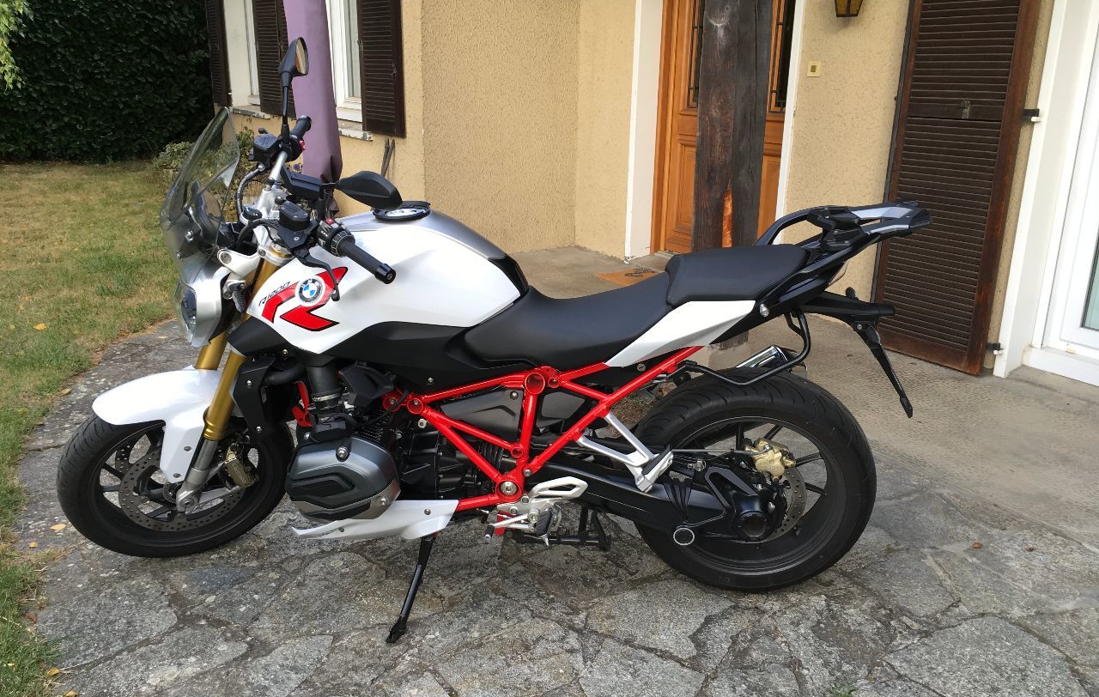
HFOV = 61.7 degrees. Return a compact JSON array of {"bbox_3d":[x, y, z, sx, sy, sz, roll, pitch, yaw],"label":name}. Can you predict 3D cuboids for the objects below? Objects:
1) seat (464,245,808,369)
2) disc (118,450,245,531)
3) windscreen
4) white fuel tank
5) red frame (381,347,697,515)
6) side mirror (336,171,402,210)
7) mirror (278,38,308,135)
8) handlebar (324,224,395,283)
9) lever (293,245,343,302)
[{"bbox_3d":[0.195,-0.123,2.175,0.765,0.250,0.310,1,24,5],"label":"seat"},{"bbox_3d":[-0.966,0.372,2.445,0.320,0.320,0.015,-15,43,-20],"label":"disc"},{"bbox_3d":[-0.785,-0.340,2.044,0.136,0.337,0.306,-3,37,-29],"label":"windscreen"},{"bbox_3d":[-0.366,-0.194,2.202,0.630,0.300,0.420,1,24,5],"label":"white fuel tank"},{"bbox_3d":[0.012,0.144,2.315,0.785,0.455,0.300,1,24,5],"label":"red frame"},{"bbox_3d":[-0.352,-0.313,1.822,0.180,0.075,0.060,25,45,38],"label":"side mirror"},{"bbox_3d":[-0.651,-0.671,2.330,0.065,0.213,0.231,-3,25,-3],"label":"mirror"},{"bbox_3d":[-0.406,-0.215,1.960,0.205,0.060,0.060,36,50,22],"label":"handlebar"},{"bbox_3d":[-0.495,-0.168,1.975,0.045,0.038,0.196,-26,55,-29],"label":"lever"}]

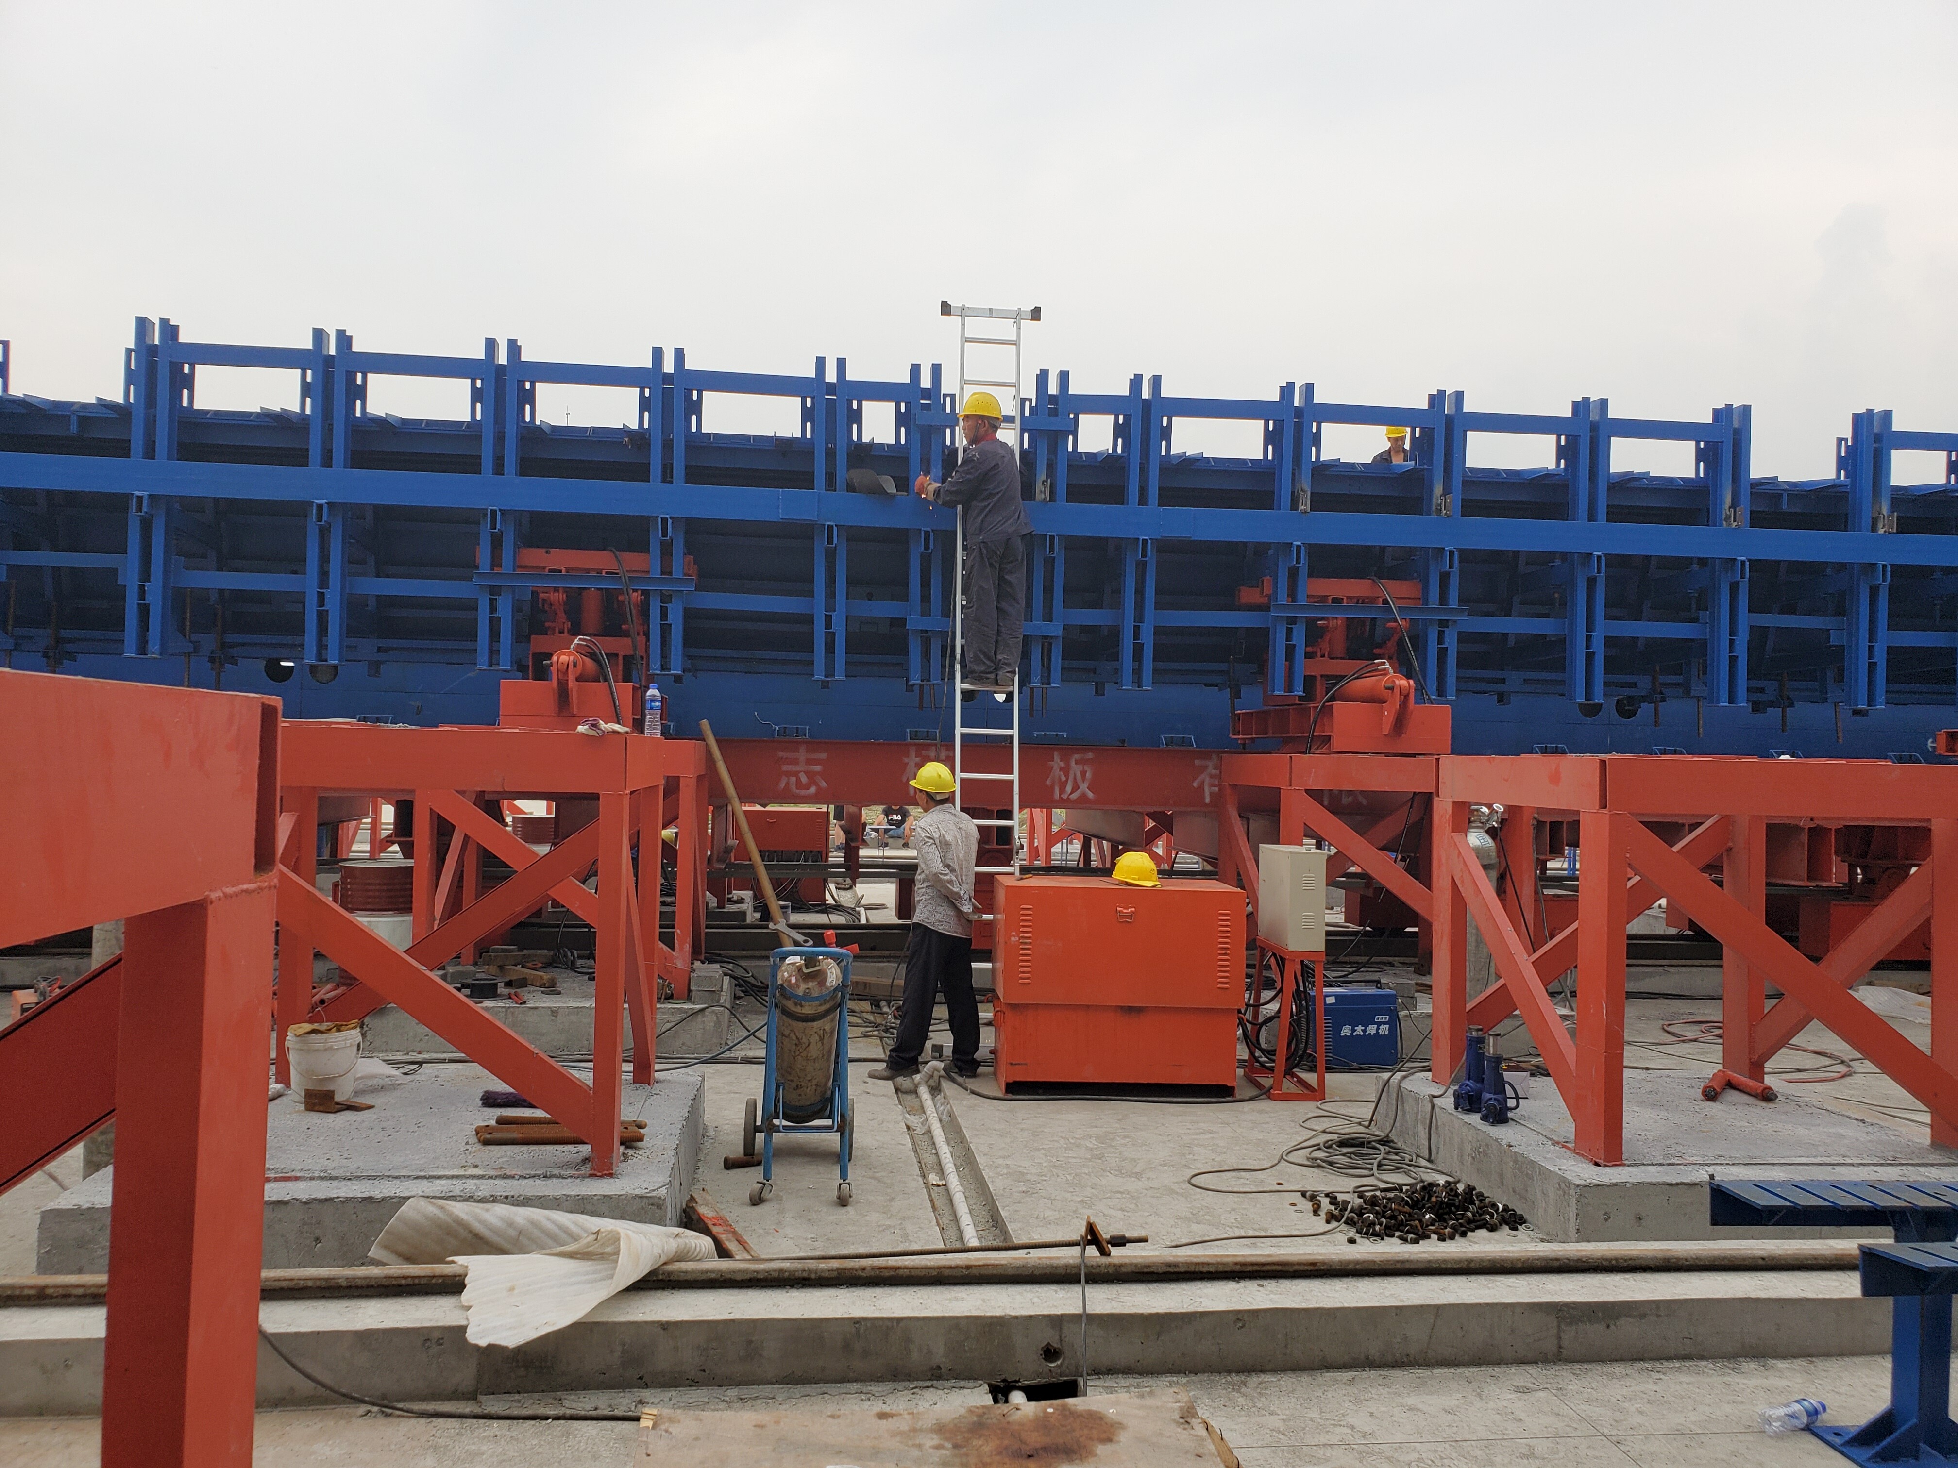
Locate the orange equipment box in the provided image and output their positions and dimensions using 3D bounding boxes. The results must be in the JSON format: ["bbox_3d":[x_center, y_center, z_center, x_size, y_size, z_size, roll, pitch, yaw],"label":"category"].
[{"bbox_3d":[0.745,1.335,7.910,1.250,1.070,0.670,1,-1,-5],"label":"orange equipment box"}]

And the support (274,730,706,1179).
[{"bbox_3d":[-2.201,0.788,5.962,1.654,1.572,1.558,1,-1,-7],"label":"support"}]

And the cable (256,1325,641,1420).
[{"bbox_3d":[-1.346,1.606,3.708,0.985,0.214,0.177,1,-1,-7],"label":"cable"}]

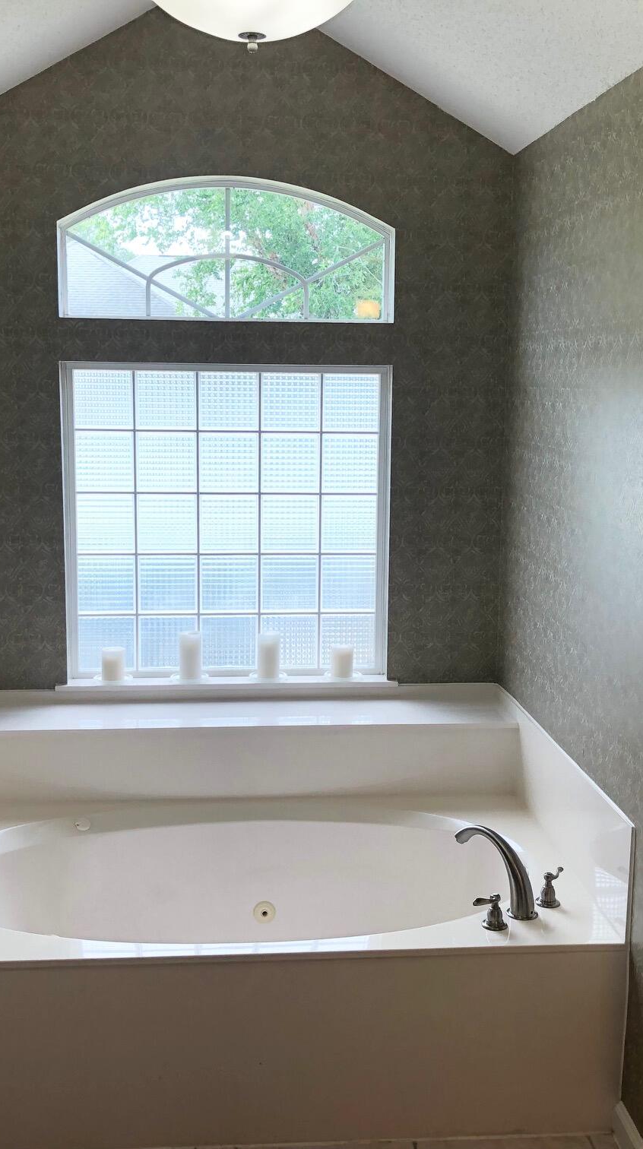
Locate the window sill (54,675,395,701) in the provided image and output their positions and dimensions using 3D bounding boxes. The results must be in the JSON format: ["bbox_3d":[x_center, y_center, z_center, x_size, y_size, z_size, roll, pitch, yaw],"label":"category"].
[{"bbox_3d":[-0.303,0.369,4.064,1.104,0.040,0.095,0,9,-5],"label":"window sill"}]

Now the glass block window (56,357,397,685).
[{"bbox_3d":[-0.298,-0.160,3.989,1.036,1.020,0.080,0,9,-5],"label":"glass block window"}]

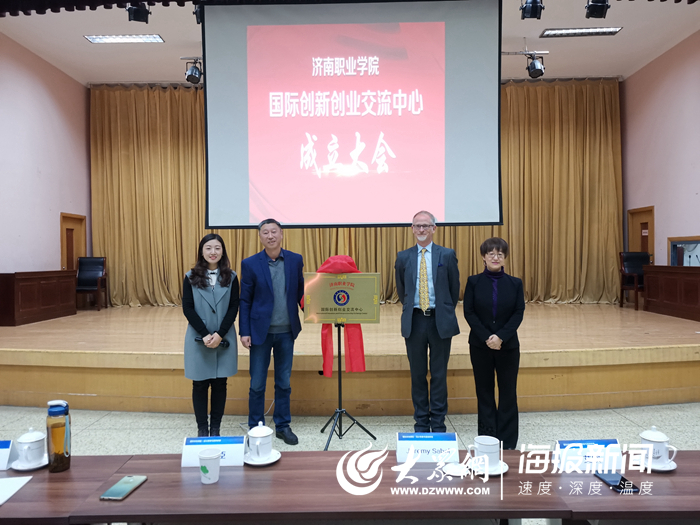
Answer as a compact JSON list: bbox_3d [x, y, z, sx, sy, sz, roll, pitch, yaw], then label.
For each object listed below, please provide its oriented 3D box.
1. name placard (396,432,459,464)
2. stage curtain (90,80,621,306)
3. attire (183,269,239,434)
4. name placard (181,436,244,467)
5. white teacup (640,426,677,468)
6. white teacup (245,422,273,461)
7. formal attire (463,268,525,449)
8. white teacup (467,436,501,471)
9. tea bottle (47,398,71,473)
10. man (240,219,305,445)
[{"bbox_3d":[0.273,0.641,1.851,0.212,0.096,0.075,-1,1,3],"label":"name placard"},{"bbox_3d":[0.115,-1.297,10.100,10.150,4.280,0.300,-1,1,1],"label":"stage curtain"},{"bbox_3d":[-1.110,0.723,4.200,0.440,1.350,0.300,-1,1,-9],"label":"attire"},{"bbox_3d":[-0.471,0.655,1.845,0.212,0.088,0.085,-1,1,-1],"label":"name placard"},{"bbox_3d":[1.028,0.612,1.749,0.114,0.130,0.087,0,1,32],"label":"white teacup"},{"bbox_3d":[-0.318,0.625,1.851,0.090,0.130,0.112,-1,1,7],"label":"white teacup"},{"bbox_3d":[1.069,0.709,3.938,0.480,1.360,0.300,0,1,12],"label":"formal attire"},{"bbox_3d":[0.442,0.633,1.728,0.110,0.100,0.083,-1,1,-32],"label":"white teacup"},{"bbox_3d":[-0.993,0.588,1.788,0.075,0.237,0.075,-1,1,-17],"label":"tea bottle"},{"bbox_3d":[-0.622,0.536,4.190,0.500,1.765,0.320,-1,1,-7],"label":"man"}]

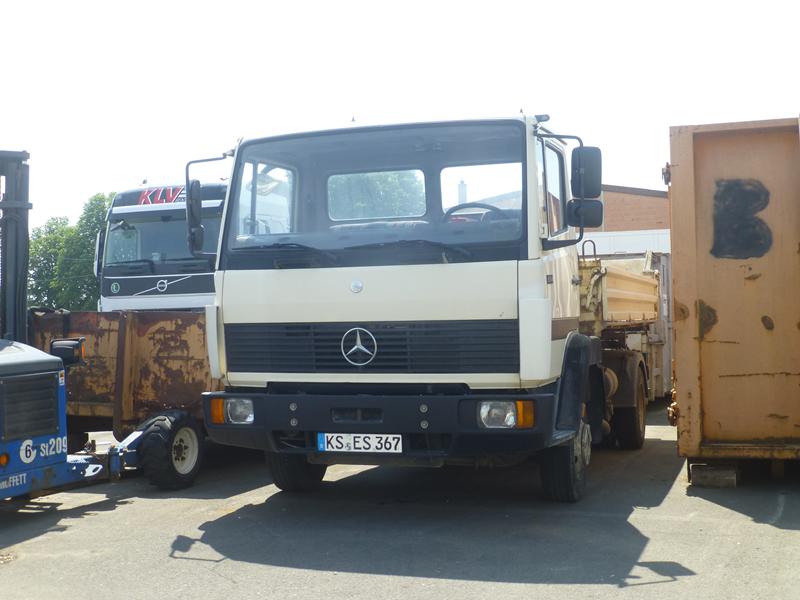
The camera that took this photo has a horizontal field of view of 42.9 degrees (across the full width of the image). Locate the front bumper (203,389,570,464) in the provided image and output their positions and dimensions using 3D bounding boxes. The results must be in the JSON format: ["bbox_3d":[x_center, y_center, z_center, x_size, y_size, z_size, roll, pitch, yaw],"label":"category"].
[{"bbox_3d":[-0.168,0.755,6.049,2.200,0.390,0.480,-1,-1,18],"label":"front bumper"}]

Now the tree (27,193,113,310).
[{"bbox_3d":[-12.046,-0.888,38.000,4.600,6.400,4.600,-1,-1,0],"label":"tree"}]

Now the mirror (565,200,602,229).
[{"bbox_3d":[1.058,-0.496,5.830,0.200,0.170,0.090,-1,-1,-3],"label":"mirror"}]

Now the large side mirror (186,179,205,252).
[{"bbox_3d":[-1.320,-0.547,6.580,0.110,0.480,0.190,-1,-1,-20],"label":"large side mirror"}]

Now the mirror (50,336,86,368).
[{"bbox_3d":[-2.412,0.378,7.400,0.260,0.230,0.150,-1,-1,15],"label":"mirror"}]

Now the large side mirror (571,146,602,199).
[{"bbox_3d":[1.072,-0.731,5.830,0.175,0.295,0.080,-1,-1,-5],"label":"large side mirror"}]

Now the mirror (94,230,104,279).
[{"bbox_3d":[-4.728,-0.716,16.000,0.150,0.720,0.240,0,-1,-35],"label":"mirror"}]

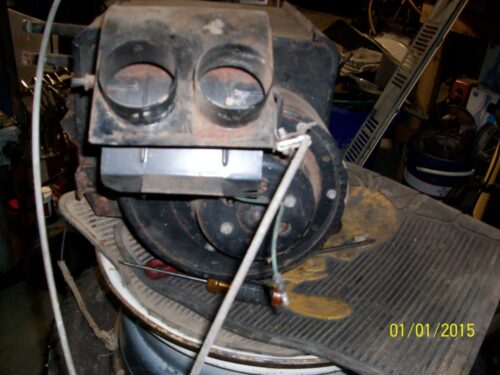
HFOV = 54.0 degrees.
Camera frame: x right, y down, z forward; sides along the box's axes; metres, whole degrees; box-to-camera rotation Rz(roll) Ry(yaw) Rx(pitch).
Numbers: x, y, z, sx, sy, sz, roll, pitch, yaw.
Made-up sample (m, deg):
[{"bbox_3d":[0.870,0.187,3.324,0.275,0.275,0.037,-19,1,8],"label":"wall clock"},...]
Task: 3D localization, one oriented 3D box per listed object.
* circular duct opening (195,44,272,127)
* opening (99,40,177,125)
[{"bbox_3d":[-0.018,-0.114,0.550,0.084,0.035,0.084,2,68,-2],"label":"circular duct opening"},{"bbox_3d":[-0.124,-0.117,0.550,0.084,0.035,0.084,2,68,-2],"label":"opening"}]

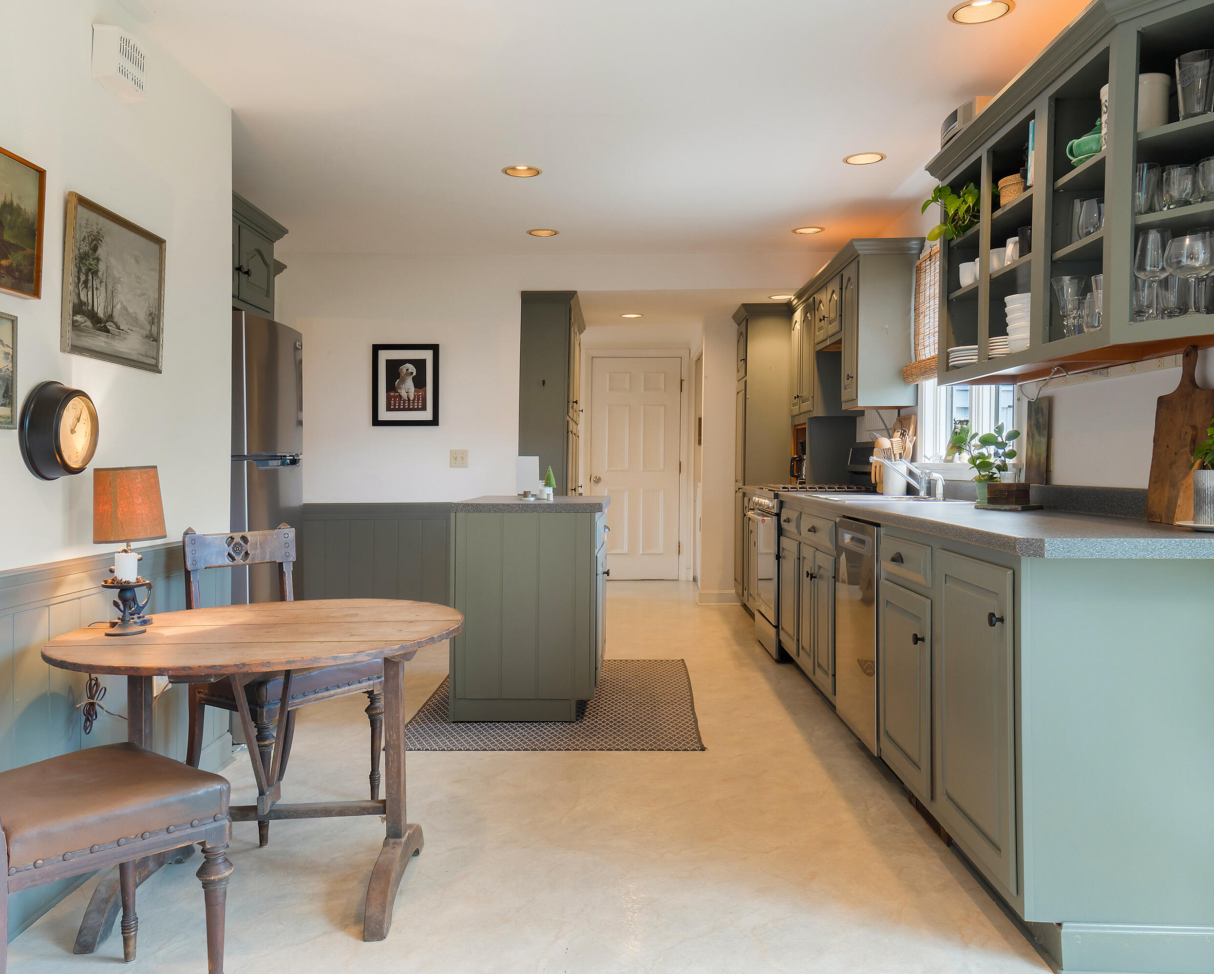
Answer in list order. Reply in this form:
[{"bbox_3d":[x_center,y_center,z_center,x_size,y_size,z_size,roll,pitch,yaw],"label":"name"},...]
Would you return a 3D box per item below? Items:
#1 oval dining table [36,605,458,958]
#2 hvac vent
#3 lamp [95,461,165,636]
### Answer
[{"bbox_3d":[-0.803,0.658,2.617,0.955,0.668,0.965,0,1,-7],"label":"oval dining table"},{"bbox_3d":[-1.286,-1.120,2.899,0.066,0.132,0.180,0,1,1],"label":"hvac vent"},{"bbox_3d":[-1.133,0.142,2.607,0.176,0.380,0.176,0,1,1],"label":"lamp"}]

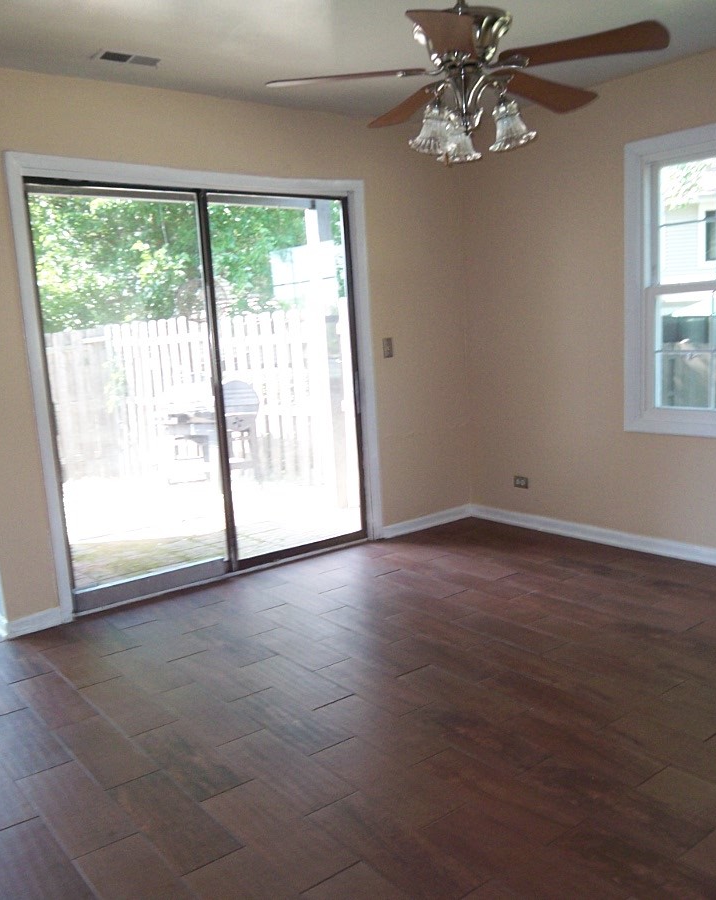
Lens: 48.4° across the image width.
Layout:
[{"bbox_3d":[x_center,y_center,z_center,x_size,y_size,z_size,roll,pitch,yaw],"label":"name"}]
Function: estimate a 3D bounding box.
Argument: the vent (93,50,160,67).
[{"bbox_3d":[-0.965,-1.629,3.323,0.275,0.020,0.120,-10,11,-37],"label":"vent"}]

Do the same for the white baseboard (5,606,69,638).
[{"bbox_3d":[-1.464,0.783,3.617,0.250,0.082,0.018,-10,11,-37],"label":"white baseboard"}]

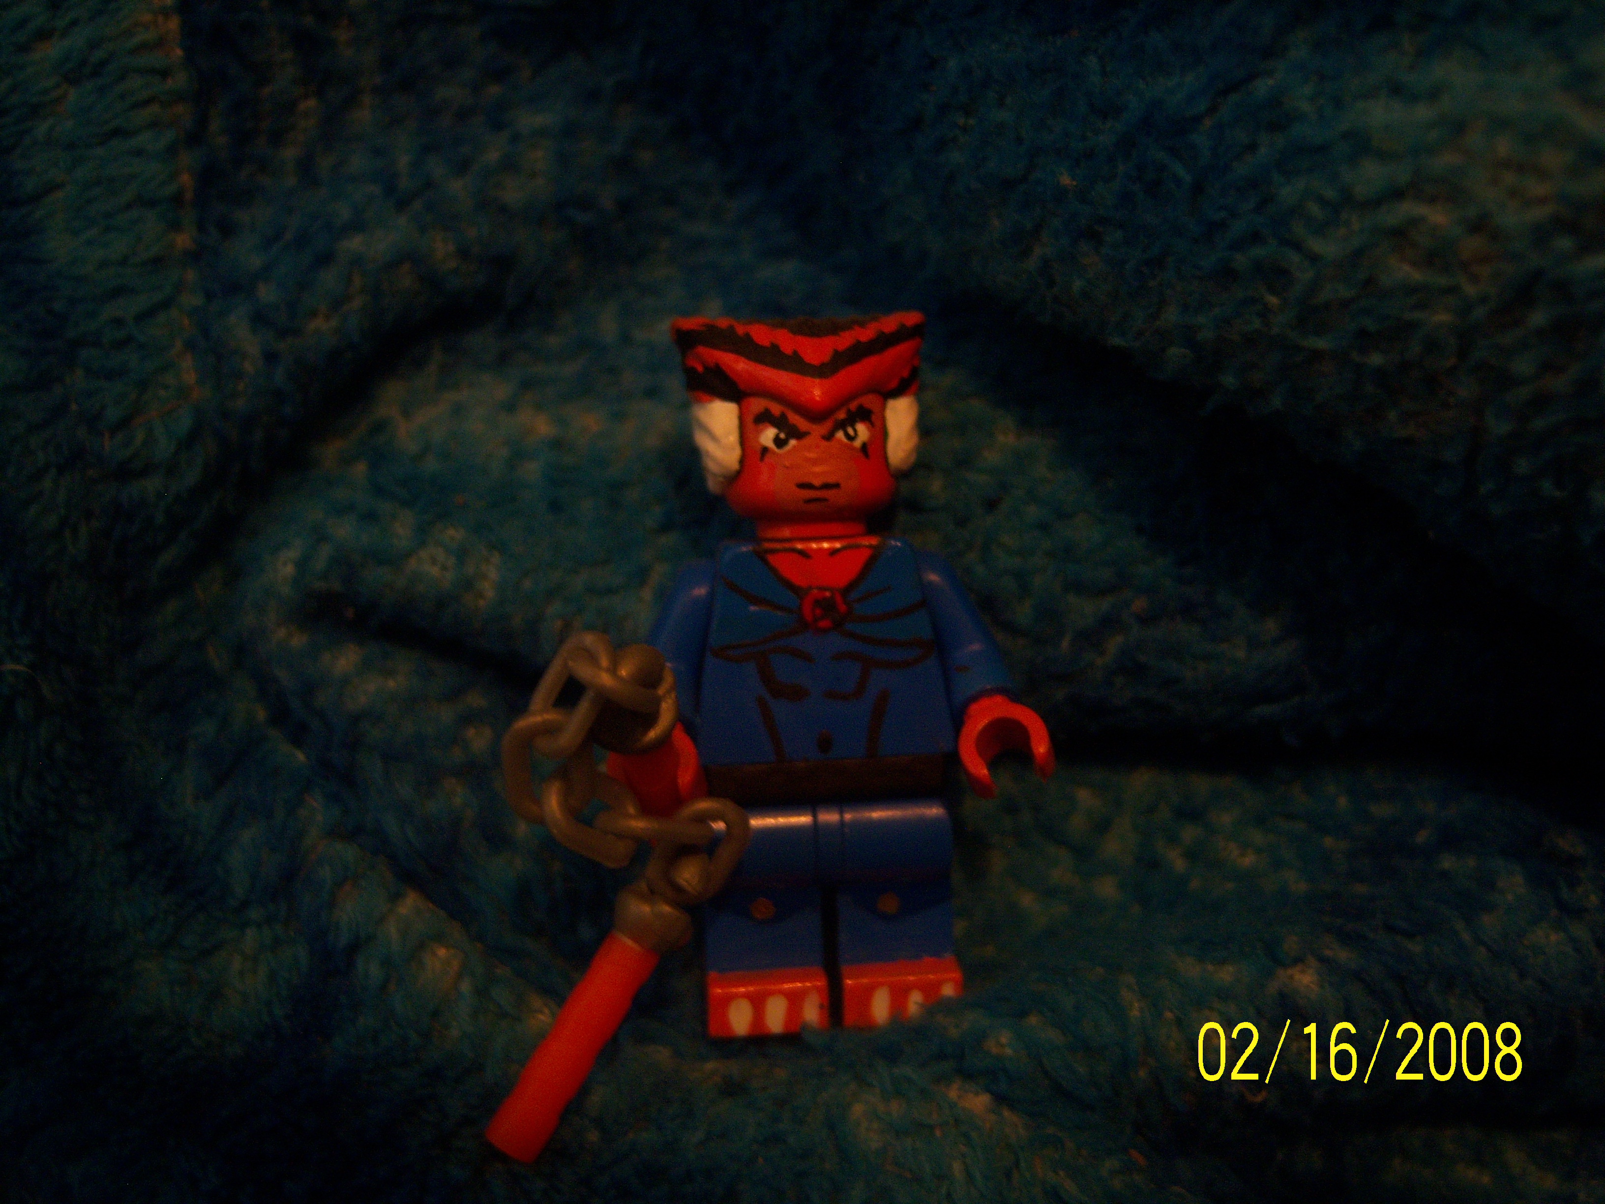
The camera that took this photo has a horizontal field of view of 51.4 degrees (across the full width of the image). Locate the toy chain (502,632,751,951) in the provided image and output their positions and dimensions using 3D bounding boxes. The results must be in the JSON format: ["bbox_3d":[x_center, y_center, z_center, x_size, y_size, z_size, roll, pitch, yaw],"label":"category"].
[{"bbox_3d":[-0.010,0.011,0.094,0.014,0.018,0.009,-3,10,-6],"label":"toy chain"}]

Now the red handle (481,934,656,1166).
[{"bbox_3d":[-0.013,0.025,0.096,0.003,0.013,0.003,32,-13,0],"label":"red handle"}]

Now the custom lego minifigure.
[{"bbox_3d":[0.001,0.004,0.102,0.025,0.042,0.015,-3,9,-6],"label":"custom lego minifigure"}]

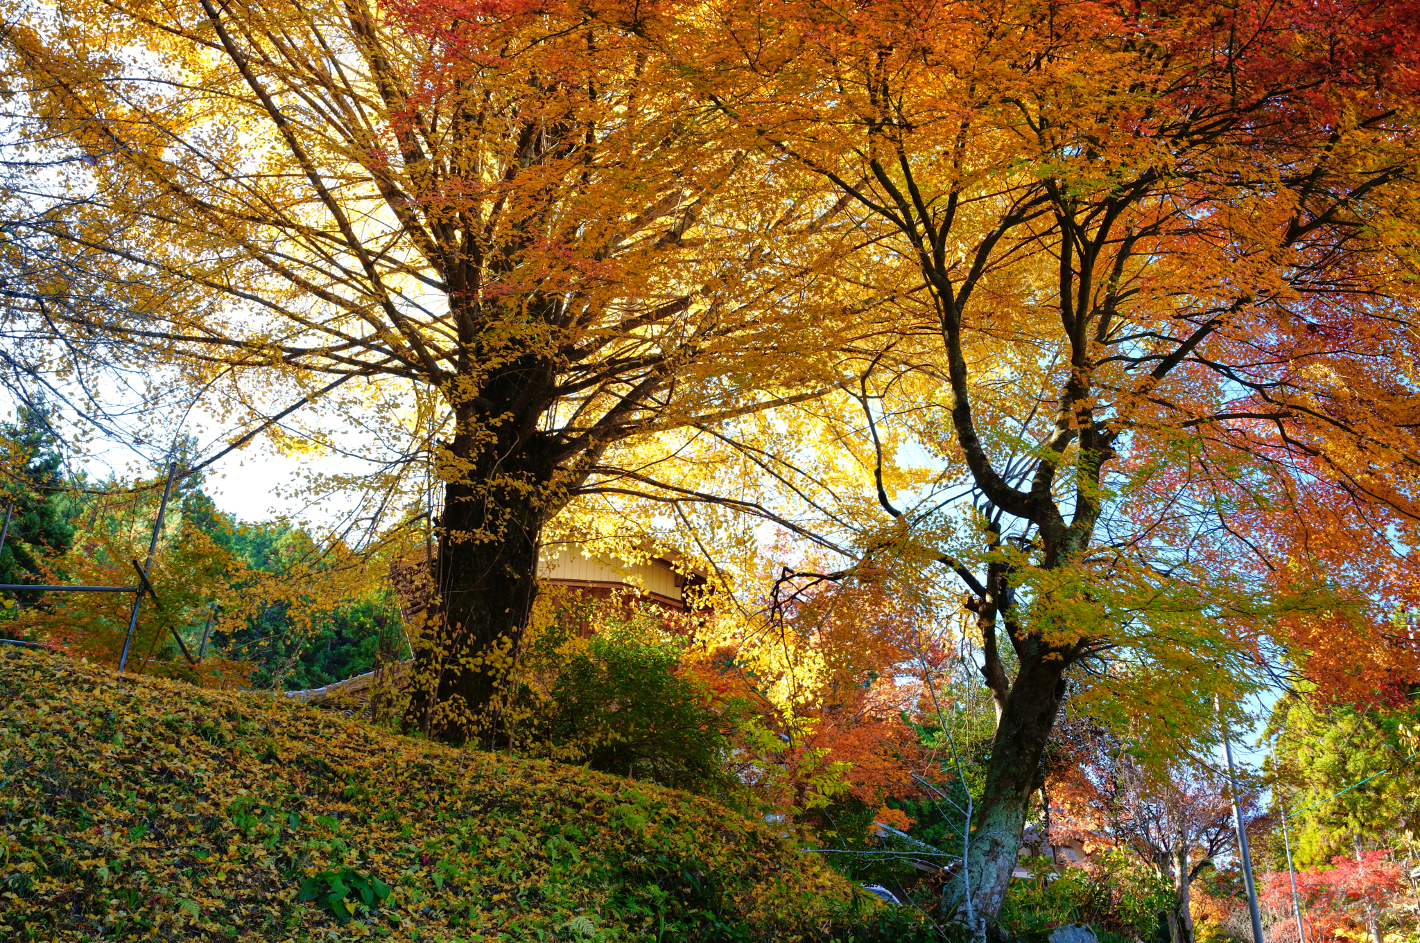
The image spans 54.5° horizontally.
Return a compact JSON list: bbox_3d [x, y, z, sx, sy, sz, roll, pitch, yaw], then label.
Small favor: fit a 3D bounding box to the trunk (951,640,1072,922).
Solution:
[{"bbox_3d":[2.000,2.050,9.163,0.440,1.926,0.420,13,-23,20],"label":"trunk"}]

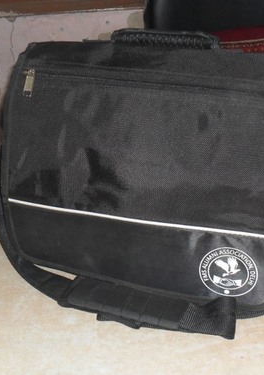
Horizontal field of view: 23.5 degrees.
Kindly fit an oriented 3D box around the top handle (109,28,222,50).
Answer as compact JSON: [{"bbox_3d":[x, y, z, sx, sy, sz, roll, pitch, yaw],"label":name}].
[{"bbox_3d":[0.042,-0.190,0.829,0.146,0.033,0.032,9,30,21],"label":"top handle"}]

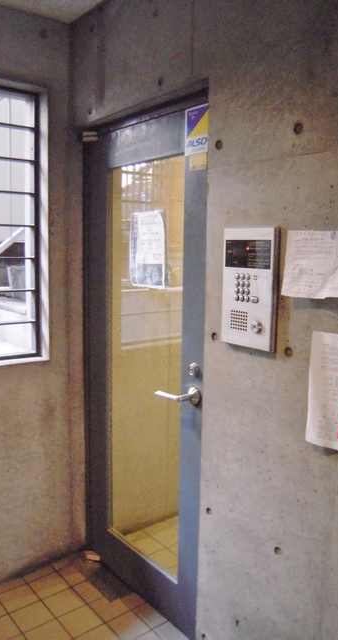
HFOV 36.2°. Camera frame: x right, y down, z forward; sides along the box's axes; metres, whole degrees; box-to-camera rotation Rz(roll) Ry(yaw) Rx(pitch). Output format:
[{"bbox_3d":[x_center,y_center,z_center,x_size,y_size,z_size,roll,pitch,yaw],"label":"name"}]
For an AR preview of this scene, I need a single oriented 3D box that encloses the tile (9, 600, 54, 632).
[{"bbox_3d":[-0.564,1.230,2.139,0.139,0.010,0.139,-5,9,-38],"label":"tile"}]

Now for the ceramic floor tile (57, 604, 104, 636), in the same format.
[{"bbox_3d":[-0.362,1.236,2.116,0.139,0.010,0.139,-5,9,-38],"label":"ceramic floor tile"}]

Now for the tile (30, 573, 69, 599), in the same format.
[{"bbox_3d":[-0.540,1.204,2.340,0.139,0.010,0.139,-5,9,-38],"label":"tile"}]

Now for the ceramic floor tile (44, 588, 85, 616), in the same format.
[{"bbox_3d":[-0.451,1.220,2.228,0.139,0.010,0.139,-5,9,-38],"label":"ceramic floor tile"}]

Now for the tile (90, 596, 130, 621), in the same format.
[{"bbox_3d":[-0.252,1.227,2.202,0.139,0.010,0.139,-5,9,-38],"label":"tile"}]

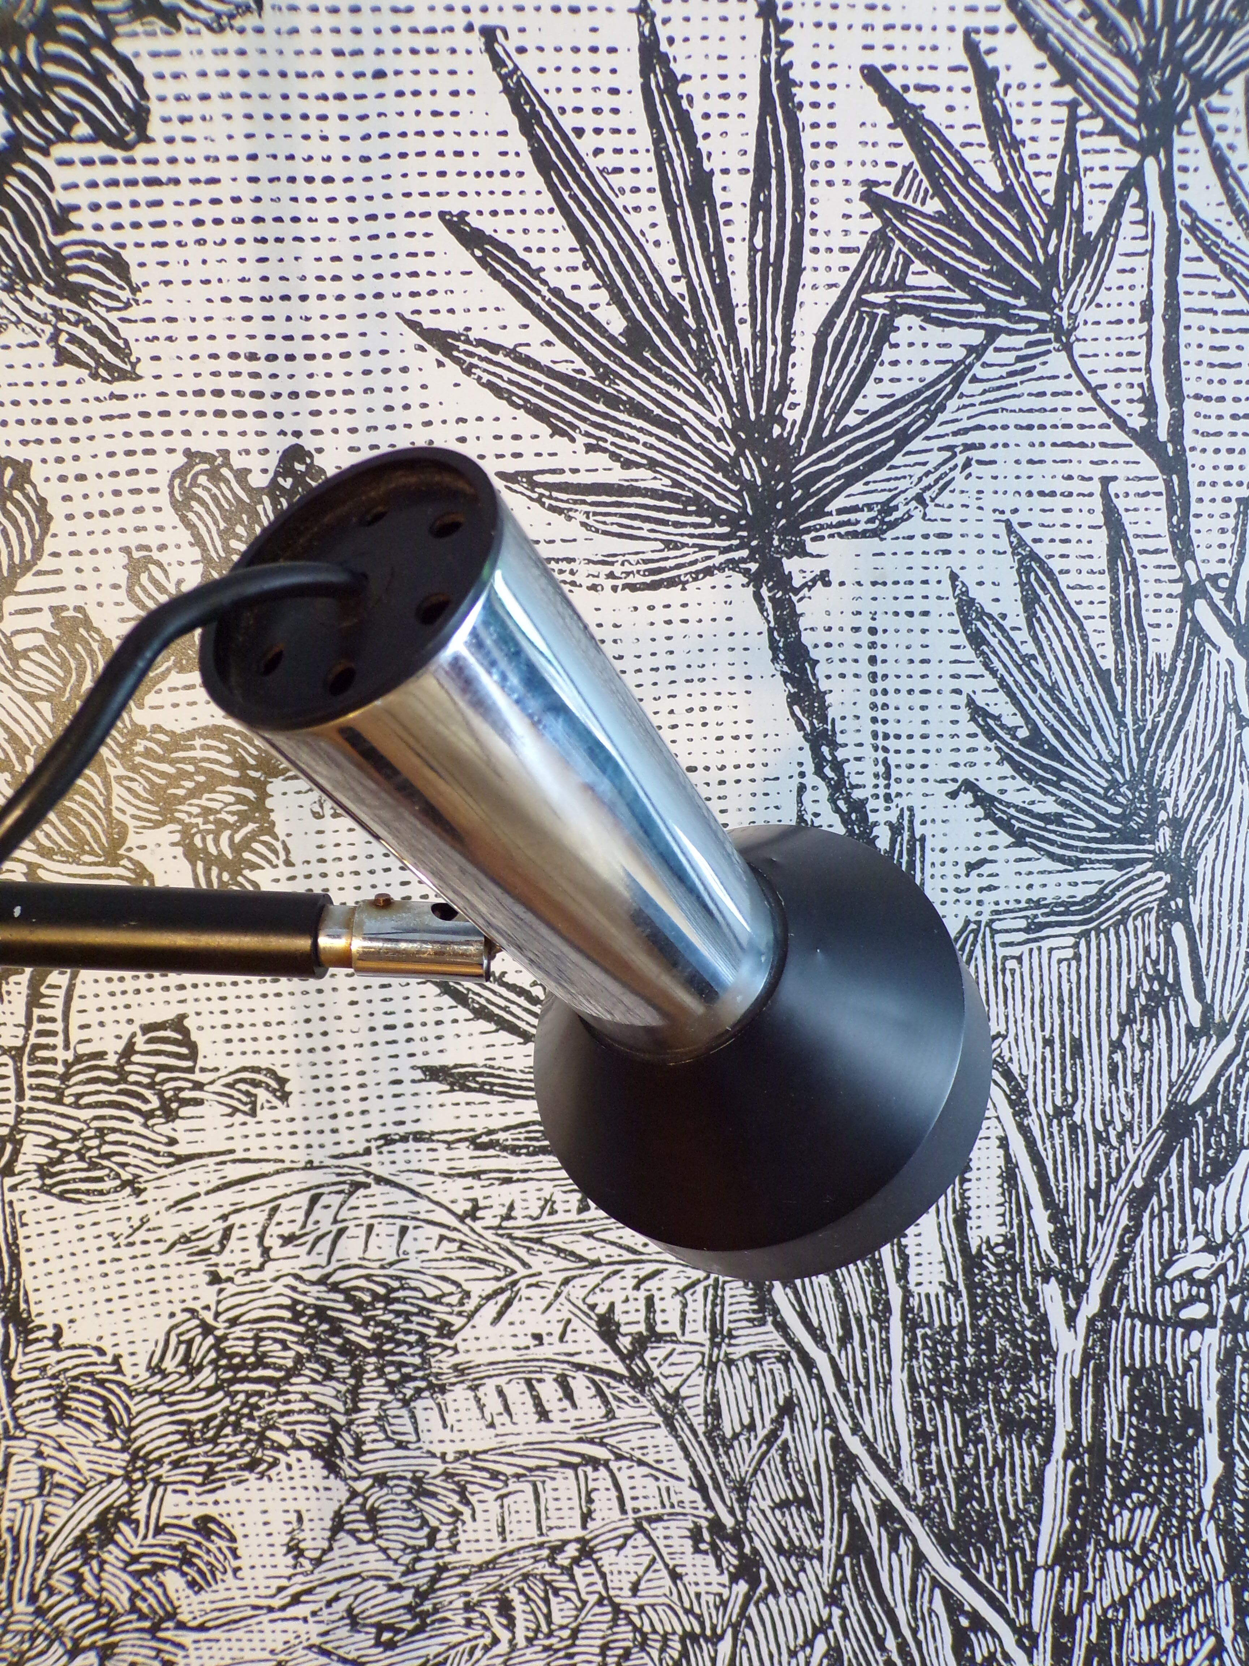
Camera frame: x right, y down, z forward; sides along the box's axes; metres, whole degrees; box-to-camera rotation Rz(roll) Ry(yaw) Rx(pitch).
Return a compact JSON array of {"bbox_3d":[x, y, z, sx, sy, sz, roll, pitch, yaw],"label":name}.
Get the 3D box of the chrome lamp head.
[{"bbox_3d":[0.001,0.016,0.287,0.137,0.137,0.238,8,-25,31],"label":"chrome lamp head"}]

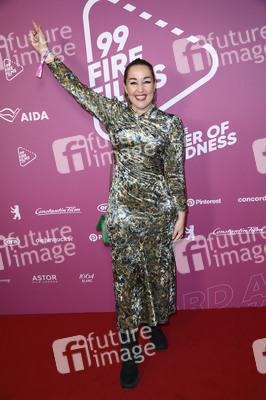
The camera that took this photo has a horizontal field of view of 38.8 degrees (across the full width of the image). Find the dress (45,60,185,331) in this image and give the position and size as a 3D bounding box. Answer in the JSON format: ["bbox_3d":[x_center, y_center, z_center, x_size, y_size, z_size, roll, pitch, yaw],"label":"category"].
[{"bbox_3d":[-0.045,-0.011,1.968,0.680,1.460,0.410,-5,13,-2],"label":"dress"}]

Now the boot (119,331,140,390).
[{"bbox_3d":[-0.023,0.836,2.046,0.105,0.225,0.275,-4,13,3],"label":"boot"}]

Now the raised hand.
[{"bbox_3d":[-0.442,-0.756,1.774,0.088,0.168,0.080,-17,13,-3],"label":"raised hand"}]

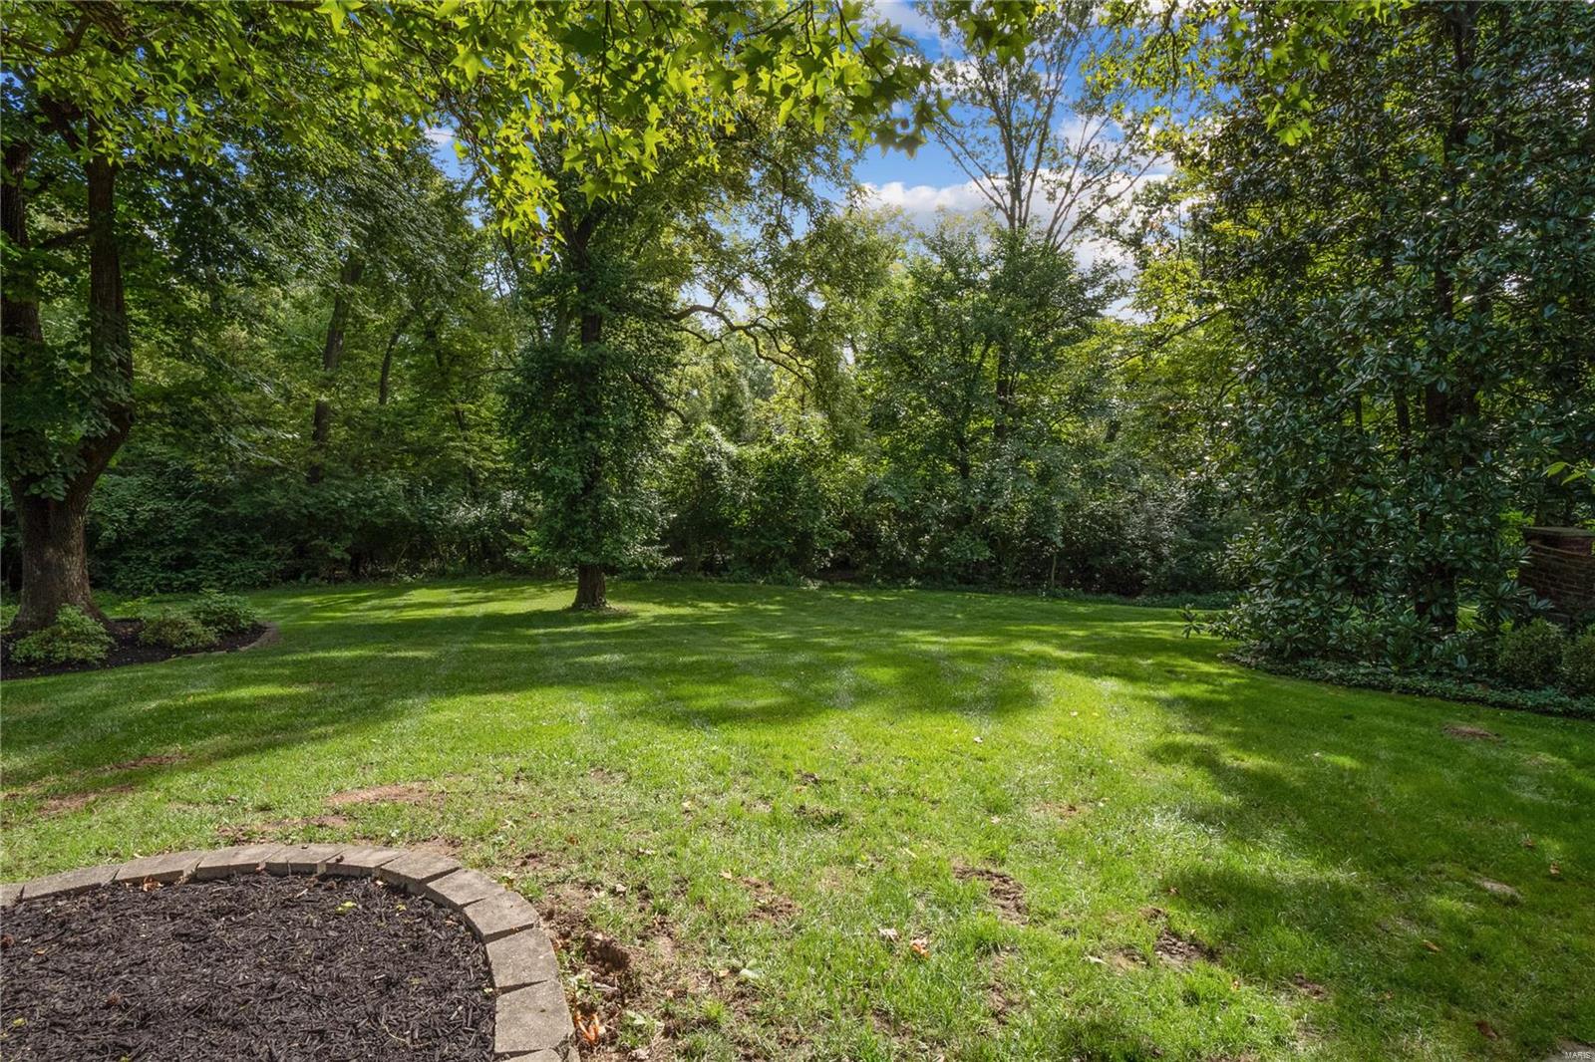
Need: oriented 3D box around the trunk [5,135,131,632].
[{"bbox_3d":[-10.634,-2.157,11.600,1.450,7.200,1.150,0,0,-43],"label":"trunk"}]

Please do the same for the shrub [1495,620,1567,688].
[{"bbox_3d":[6.766,1.148,7.350,0.540,0.650,0.540,0,0,43],"label":"shrub"}]

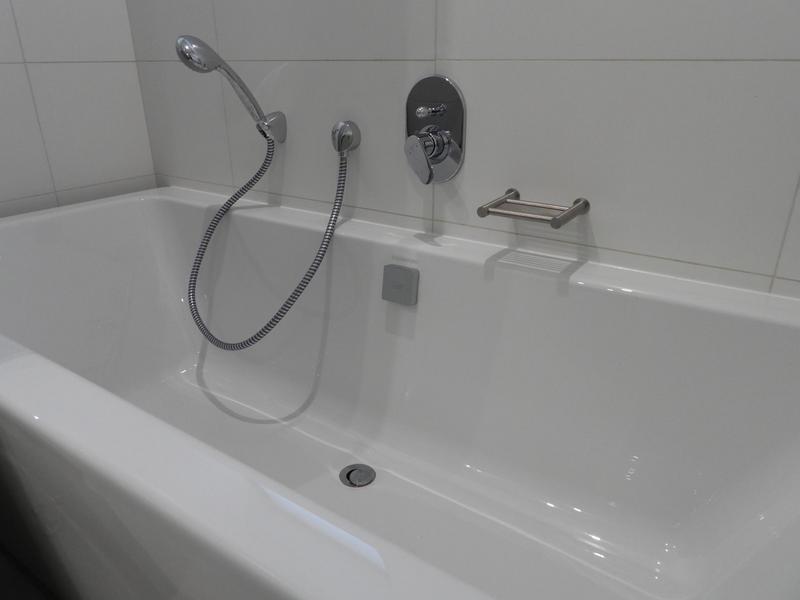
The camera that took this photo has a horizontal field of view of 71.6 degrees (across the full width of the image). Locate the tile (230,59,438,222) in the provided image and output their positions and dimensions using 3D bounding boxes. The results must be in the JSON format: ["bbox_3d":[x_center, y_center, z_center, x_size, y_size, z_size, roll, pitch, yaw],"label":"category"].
[{"bbox_3d":[-0.178,-0.368,1.235,0.590,0.298,0.010,15,27,31],"label":"tile"}]

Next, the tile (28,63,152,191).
[{"bbox_3d":[-0.790,-0.458,1.448,0.010,0.298,0.279,15,27,31],"label":"tile"}]

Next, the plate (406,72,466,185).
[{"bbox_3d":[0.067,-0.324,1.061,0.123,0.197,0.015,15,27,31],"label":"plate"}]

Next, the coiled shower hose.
[{"bbox_3d":[-0.309,-0.123,1.222,0.390,0.430,0.285,15,27,31],"label":"coiled shower hose"}]

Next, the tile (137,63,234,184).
[{"bbox_3d":[-0.565,-0.468,1.471,0.334,0.298,0.010,15,27,31],"label":"tile"}]

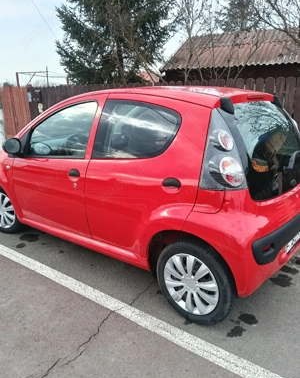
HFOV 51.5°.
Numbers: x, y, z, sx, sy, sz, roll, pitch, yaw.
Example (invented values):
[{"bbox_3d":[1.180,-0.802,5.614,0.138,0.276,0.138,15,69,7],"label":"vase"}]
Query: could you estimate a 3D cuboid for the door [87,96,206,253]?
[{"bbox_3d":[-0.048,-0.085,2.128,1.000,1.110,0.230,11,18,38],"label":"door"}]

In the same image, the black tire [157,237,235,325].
[{"bbox_3d":[0.293,0.566,1.970,0.560,0.555,0.170,11,18,38],"label":"black tire"}]

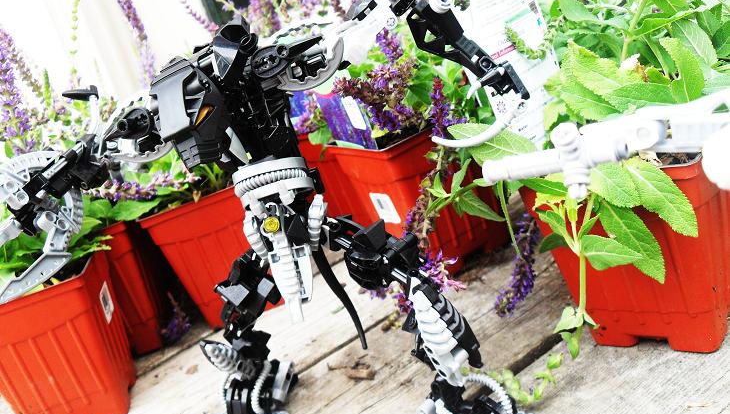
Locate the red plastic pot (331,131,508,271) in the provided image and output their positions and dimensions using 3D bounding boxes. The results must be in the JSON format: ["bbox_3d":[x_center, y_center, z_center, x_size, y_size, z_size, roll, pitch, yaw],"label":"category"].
[{"bbox_3d":[0.056,-0.013,0.647,0.106,0.124,0.106,-27,19,-21],"label":"red plastic pot"}]

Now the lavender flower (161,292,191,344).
[{"bbox_3d":[-0.175,0.103,0.685,0.026,0.047,0.026,-19,18,0],"label":"lavender flower"}]

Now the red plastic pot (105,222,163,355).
[{"bbox_3d":[-0.255,0.080,0.697,0.106,0.124,0.106,-24,18,-15],"label":"red plastic pot"}]

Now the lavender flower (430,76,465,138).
[{"bbox_3d":[0.065,-0.079,0.589,0.030,0.049,0.028,-5,18,-5],"label":"lavender flower"}]

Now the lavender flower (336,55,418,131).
[{"bbox_3d":[0.009,-0.092,0.599,0.073,0.056,0.055,-19,18,0],"label":"lavender flower"}]

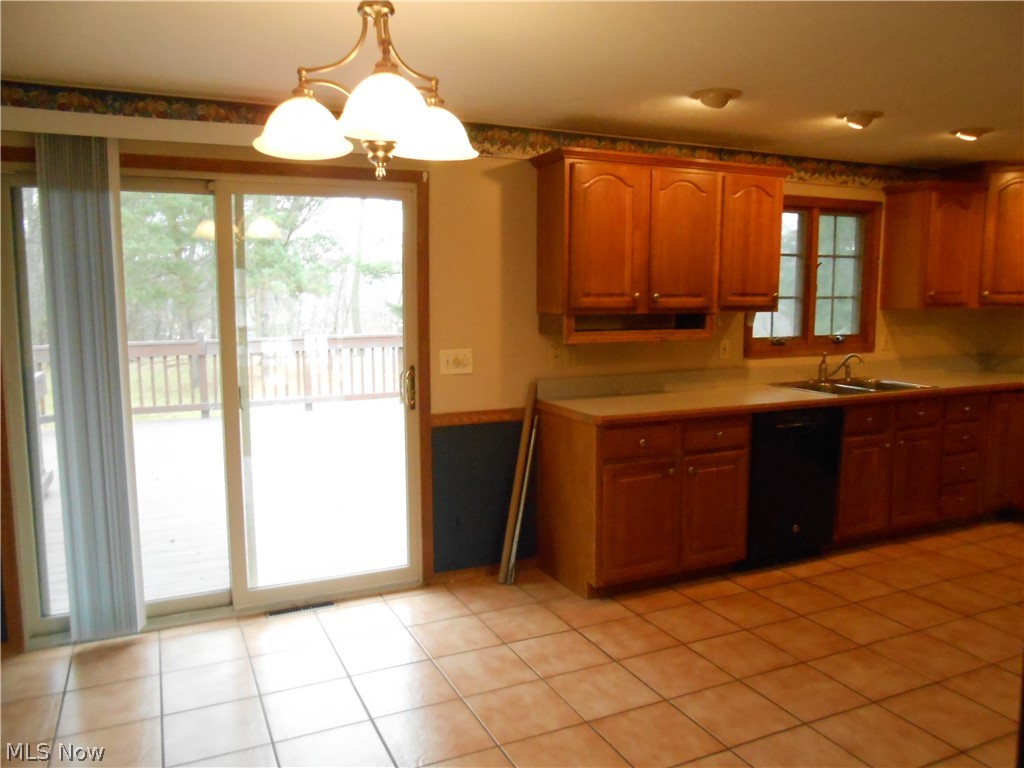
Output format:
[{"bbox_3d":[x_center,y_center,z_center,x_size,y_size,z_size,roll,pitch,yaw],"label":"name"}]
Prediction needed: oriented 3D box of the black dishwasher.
[{"bbox_3d":[1.387,0.521,4.373,0.610,0.860,0.610,-3,7,-25],"label":"black dishwasher"}]

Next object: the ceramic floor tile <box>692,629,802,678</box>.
[{"bbox_3d":[0.954,1.121,3.186,0.330,0.010,0.330,-3,8,-25],"label":"ceramic floor tile"}]

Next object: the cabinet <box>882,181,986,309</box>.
[{"bbox_3d":[2.758,-0.884,5.021,0.560,0.775,0.335,-3,7,-25],"label":"cabinet"}]

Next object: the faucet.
[{"bbox_3d":[2.028,-0.100,4.735,0.090,0.190,0.270,-6,8,-39],"label":"faucet"}]

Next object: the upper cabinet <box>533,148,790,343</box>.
[{"bbox_3d":[0.824,-0.709,4.139,1.458,0.931,0.339,-3,8,-25],"label":"upper cabinet"}]

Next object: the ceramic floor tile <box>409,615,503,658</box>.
[{"bbox_3d":[-0.242,1.091,3.326,0.325,0.010,0.326,-3,7,-25],"label":"ceramic floor tile"}]

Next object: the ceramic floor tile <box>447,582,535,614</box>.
[{"bbox_3d":[-0.082,1.039,3.765,0.325,0.010,0.326,-3,7,-25],"label":"ceramic floor tile"}]

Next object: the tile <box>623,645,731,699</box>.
[{"bbox_3d":[0.649,1.139,3.046,0.330,0.010,0.330,-3,8,-25],"label":"tile"}]

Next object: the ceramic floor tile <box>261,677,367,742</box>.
[{"bbox_3d":[-0.702,1.160,2.749,0.325,0.010,0.326,-3,7,-25],"label":"ceramic floor tile"}]

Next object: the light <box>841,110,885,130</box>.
[{"bbox_3d":[1.635,-1.223,3.608,0.194,0.075,0.194,-3,7,-25],"label":"light"}]

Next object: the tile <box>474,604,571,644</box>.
[{"bbox_3d":[0.058,1.073,3.464,0.325,0.010,0.326,-3,7,-25],"label":"tile"}]

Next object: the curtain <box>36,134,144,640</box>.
[{"bbox_3d":[-1.706,0.038,3.140,0.291,2.064,0.088,-3,7,-25],"label":"curtain"}]

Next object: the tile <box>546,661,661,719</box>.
[{"bbox_3d":[0.345,1.157,2.905,0.330,0.010,0.330,-3,8,-25],"label":"tile"}]

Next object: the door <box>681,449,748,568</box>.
[{"bbox_3d":[1.037,0.625,3.915,0.429,0.586,0.020,-3,7,-25],"label":"door"}]

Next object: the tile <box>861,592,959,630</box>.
[{"bbox_3d":[1.840,1.051,3.551,0.325,0.010,0.326,-3,7,-25],"label":"tile"}]

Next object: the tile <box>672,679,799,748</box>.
[{"bbox_3d":[0.790,1.168,2.726,0.328,0.010,0.328,-3,7,-25],"label":"tile"}]

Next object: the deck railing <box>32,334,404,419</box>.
[{"bbox_3d":[-3.542,-0.085,9.949,4.666,0.988,0.134,-3,7,-25],"label":"deck railing"}]

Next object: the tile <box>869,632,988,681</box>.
[{"bbox_3d":[1.705,1.121,3.165,0.330,0.010,0.330,-3,8,-25],"label":"tile"}]

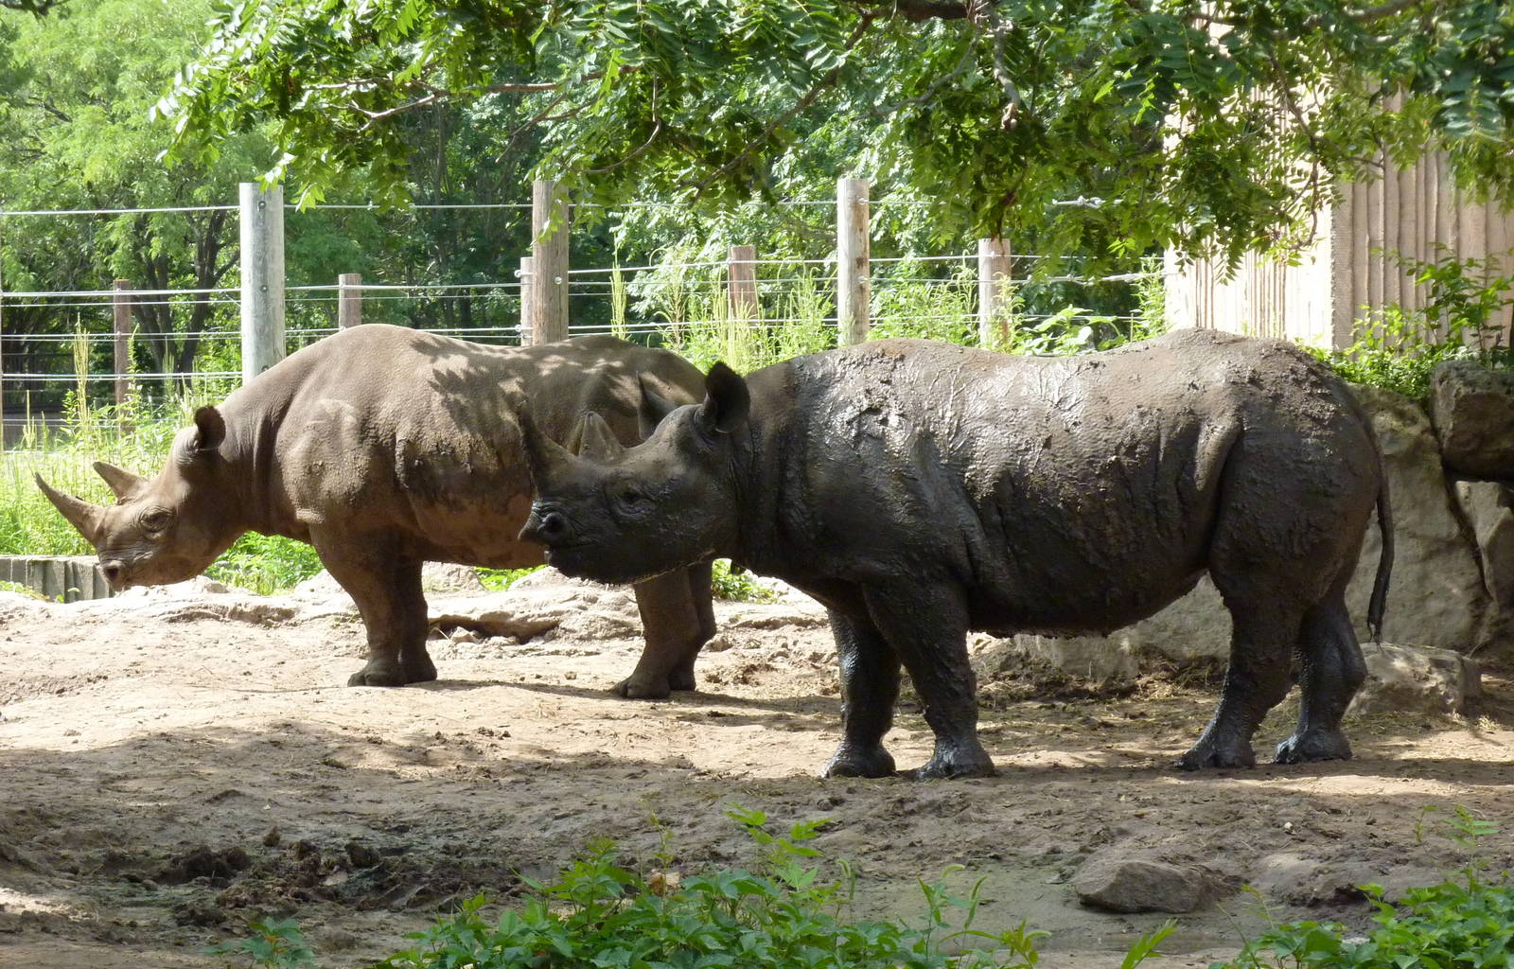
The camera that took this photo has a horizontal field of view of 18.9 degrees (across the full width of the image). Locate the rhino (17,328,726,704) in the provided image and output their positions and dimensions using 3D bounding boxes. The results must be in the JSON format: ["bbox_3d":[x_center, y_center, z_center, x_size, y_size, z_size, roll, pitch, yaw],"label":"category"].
[{"bbox_3d":[-1.660,0.090,19.100,3.000,1.530,0.970,1,2,20],"label":"rhino"}]

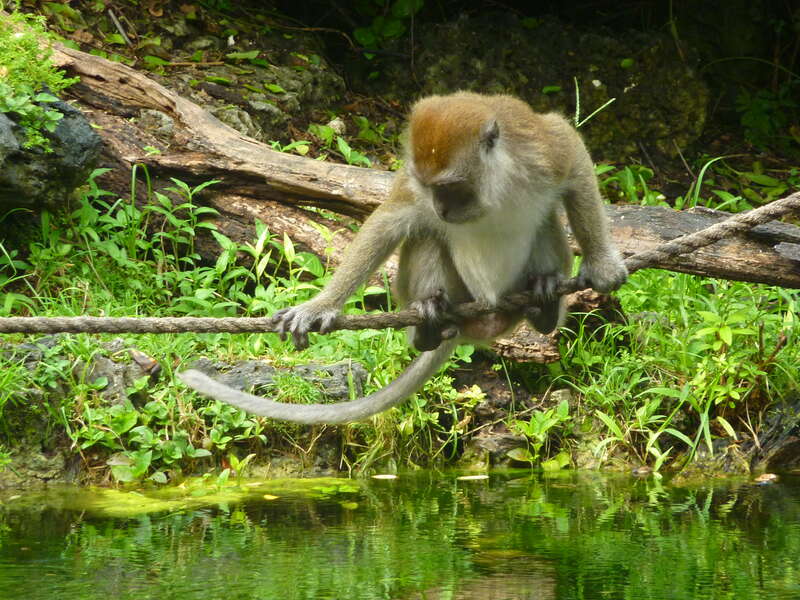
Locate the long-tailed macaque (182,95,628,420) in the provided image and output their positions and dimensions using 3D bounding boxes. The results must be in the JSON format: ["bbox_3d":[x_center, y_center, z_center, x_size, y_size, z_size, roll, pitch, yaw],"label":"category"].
[{"bbox_3d":[0.003,-0.058,9.400,0.590,0.430,0.340,1,7,7],"label":"long-tailed macaque"}]

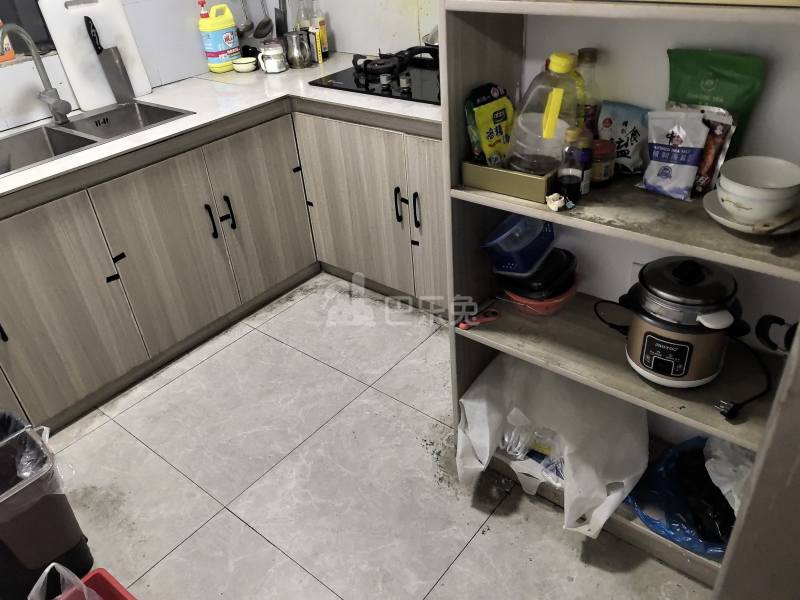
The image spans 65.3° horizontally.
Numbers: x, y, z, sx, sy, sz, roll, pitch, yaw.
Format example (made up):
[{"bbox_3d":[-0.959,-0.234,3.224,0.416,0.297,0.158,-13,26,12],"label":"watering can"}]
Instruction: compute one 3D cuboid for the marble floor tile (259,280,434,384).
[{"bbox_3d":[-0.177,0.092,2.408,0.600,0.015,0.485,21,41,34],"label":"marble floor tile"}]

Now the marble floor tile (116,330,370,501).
[{"bbox_3d":[-0.515,0.343,2.059,0.600,0.010,0.600,21,41,34],"label":"marble floor tile"}]

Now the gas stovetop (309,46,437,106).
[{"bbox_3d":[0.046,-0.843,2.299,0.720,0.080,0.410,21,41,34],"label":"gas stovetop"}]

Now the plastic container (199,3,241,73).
[{"bbox_3d":[-0.773,-1.141,2.683,0.088,0.285,0.135,21,41,34],"label":"plastic container"}]

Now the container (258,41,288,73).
[{"bbox_3d":[-0.536,-1.021,2.626,0.113,0.112,0.086,-10,33,-7],"label":"container"}]

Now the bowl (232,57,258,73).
[{"bbox_3d":[-0.660,-1.010,2.685,0.110,0.047,0.110,-4,33,2],"label":"bowl"}]

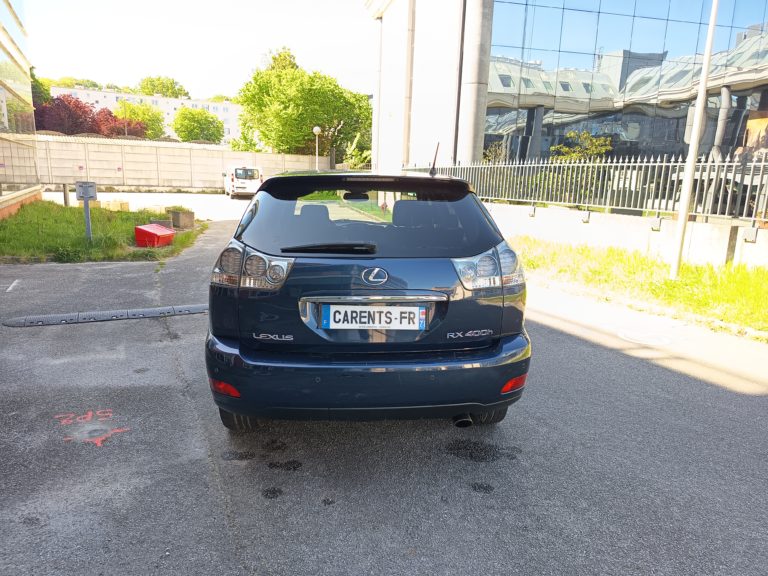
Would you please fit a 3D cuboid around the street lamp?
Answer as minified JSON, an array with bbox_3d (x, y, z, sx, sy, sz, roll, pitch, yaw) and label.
[{"bbox_3d":[-3.574,-6.411,28.285,0.430,4.167,0.430,2,12,0],"label":"street lamp"}]

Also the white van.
[{"bbox_3d":[-9.177,-6.833,34.918,1.930,1.960,4.800,-3,12,-21],"label":"white van"}]

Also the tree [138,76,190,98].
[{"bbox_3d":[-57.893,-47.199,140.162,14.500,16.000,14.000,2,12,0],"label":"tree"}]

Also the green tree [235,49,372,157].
[{"bbox_3d":[-6.936,-14.626,47.524,13.000,12.296,12.000,2,12,0],"label":"green tree"}]

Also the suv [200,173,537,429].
[{"bbox_3d":[-0.222,-0.178,4.735,1.845,1.690,4.755,1,12,-5],"label":"suv"}]

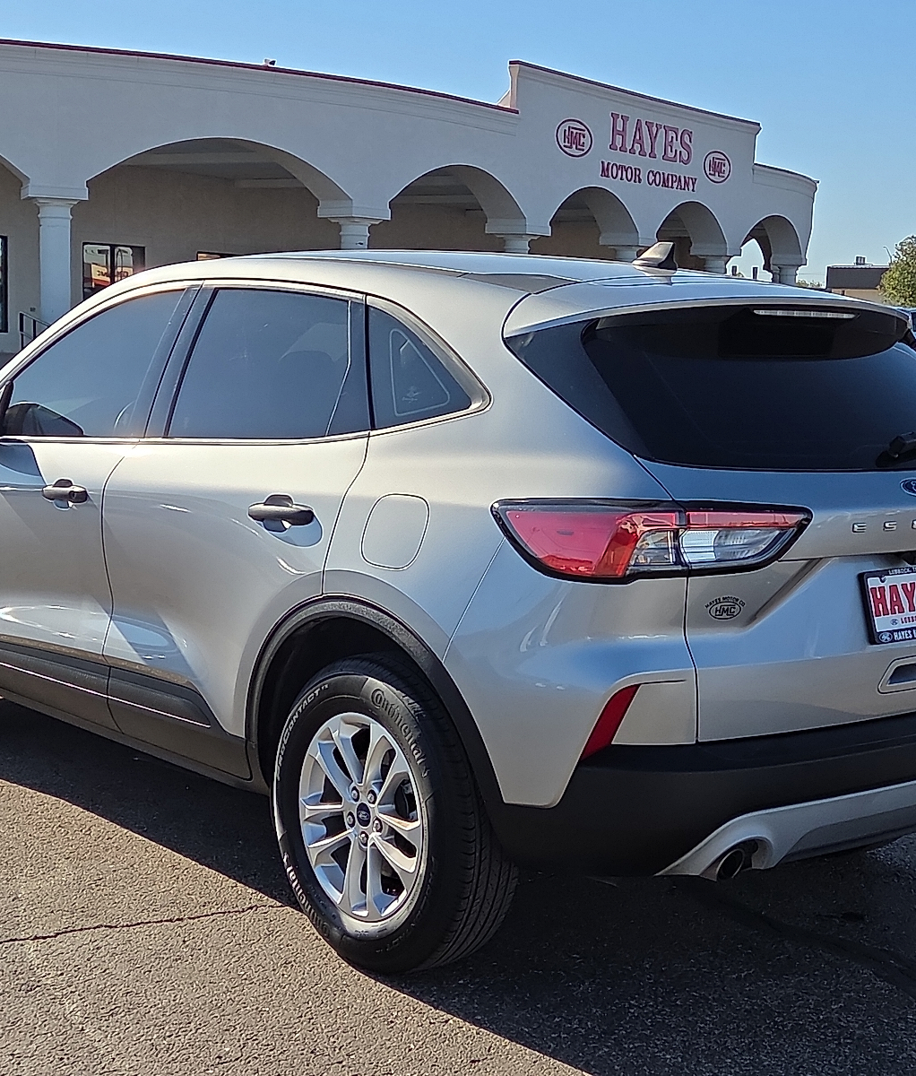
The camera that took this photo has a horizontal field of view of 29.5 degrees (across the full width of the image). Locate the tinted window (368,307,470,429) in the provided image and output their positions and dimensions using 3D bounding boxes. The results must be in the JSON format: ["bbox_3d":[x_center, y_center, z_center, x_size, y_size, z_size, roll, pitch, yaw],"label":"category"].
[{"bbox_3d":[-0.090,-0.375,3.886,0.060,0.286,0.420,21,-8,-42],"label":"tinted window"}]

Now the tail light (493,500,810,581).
[{"bbox_3d":[0.391,-0.014,3.541,0.485,0.160,0.430,-4,9,-40],"label":"tail light"}]

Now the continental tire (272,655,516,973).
[{"bbox_3d":[-0.145,0.623,3.992,0.230,0.715,0.715,-4,9,-40],"label":"continental tire"}]

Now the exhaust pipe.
[{"bbox_3d":[0.525,0.656,3.543,0.073,0.073,0.100,-4,9,-40],"label":"exhaust pipe"}]

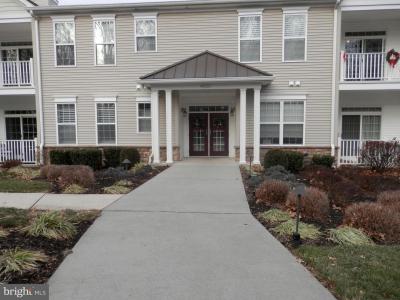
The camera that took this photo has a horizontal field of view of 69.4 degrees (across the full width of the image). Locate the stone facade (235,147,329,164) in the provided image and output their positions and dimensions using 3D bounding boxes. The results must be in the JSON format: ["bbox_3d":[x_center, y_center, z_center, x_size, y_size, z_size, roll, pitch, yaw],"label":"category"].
[{"bbox_3d":[3.403,0.227,11.820,3.871,0.740,0.250,0,4,5],"label":"stone facade"}]

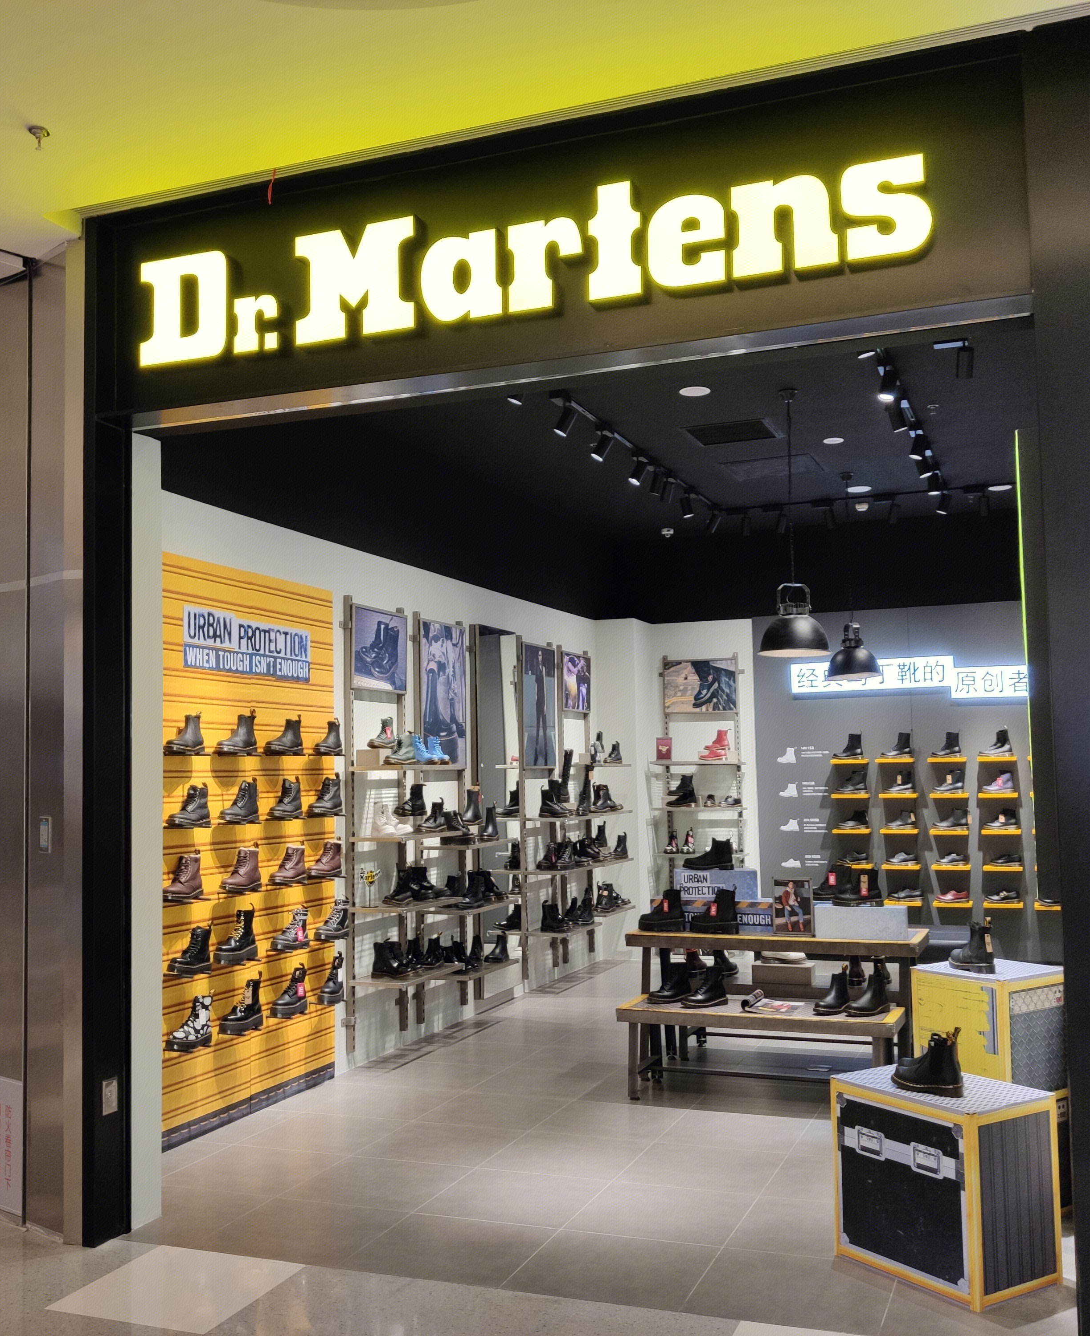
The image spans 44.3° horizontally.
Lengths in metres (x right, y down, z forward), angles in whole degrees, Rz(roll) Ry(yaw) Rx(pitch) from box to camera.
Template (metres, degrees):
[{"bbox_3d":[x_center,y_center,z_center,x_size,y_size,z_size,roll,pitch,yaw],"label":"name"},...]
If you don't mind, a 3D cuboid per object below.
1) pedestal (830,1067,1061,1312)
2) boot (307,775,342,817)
[{"bbox_3d":[1.329,1.702,4.476,0.402,0.594,0.600,1,-5,-33],"label":"pedestal"},{"bbox_3d":[-1.190,0.692,7.280,0.100,0.225,0.270,-3,-5,21],"label":"boot"}]

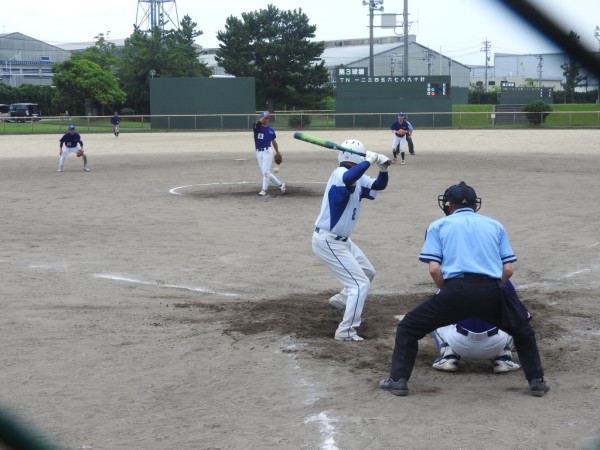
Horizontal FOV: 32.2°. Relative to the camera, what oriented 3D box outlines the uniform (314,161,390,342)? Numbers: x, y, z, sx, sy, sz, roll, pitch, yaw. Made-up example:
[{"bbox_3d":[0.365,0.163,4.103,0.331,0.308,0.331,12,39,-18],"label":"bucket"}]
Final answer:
[{"bbox_3d":[0.401,0.138,8.250,0.600,1.330,0.850,1,6,16],"label":"uniform"}]

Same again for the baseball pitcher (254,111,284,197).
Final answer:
[{"bbox_3d":[-0.669,-1.500,21.400,0.660,1.750,0.550,-1,6,-3],"label":"baseball pitcher"}]

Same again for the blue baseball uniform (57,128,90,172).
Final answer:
[{"bbox_3d":[-6.584,-2.240,30.300,0.900,1.380,0.600,-2,6,-11],"label":"blue baseball uniform"}]

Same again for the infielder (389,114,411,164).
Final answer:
[{"bbox_3d":[3.208,-2.766,33.200,0.620,1.650,0.500,0,6,5],"label":"infielder"}]

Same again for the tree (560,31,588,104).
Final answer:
[{"bbox_3d":[34.312,-19.688,130.000,3.600,9.500,3.400,0,6,0],"label":"tree"}]

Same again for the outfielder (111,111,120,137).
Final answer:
[{"bbox_3d":[-12.684,-6.850,71.500,0.600,1.700,0.450,-1,6,-8],"label":"outfielder"}]

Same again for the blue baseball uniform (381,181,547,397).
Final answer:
[{"bbox_3d":[1.002,0.365,6.450,0.980,1.260,0.720,-1,6,-3],"label":"blue baseball uniform"}]

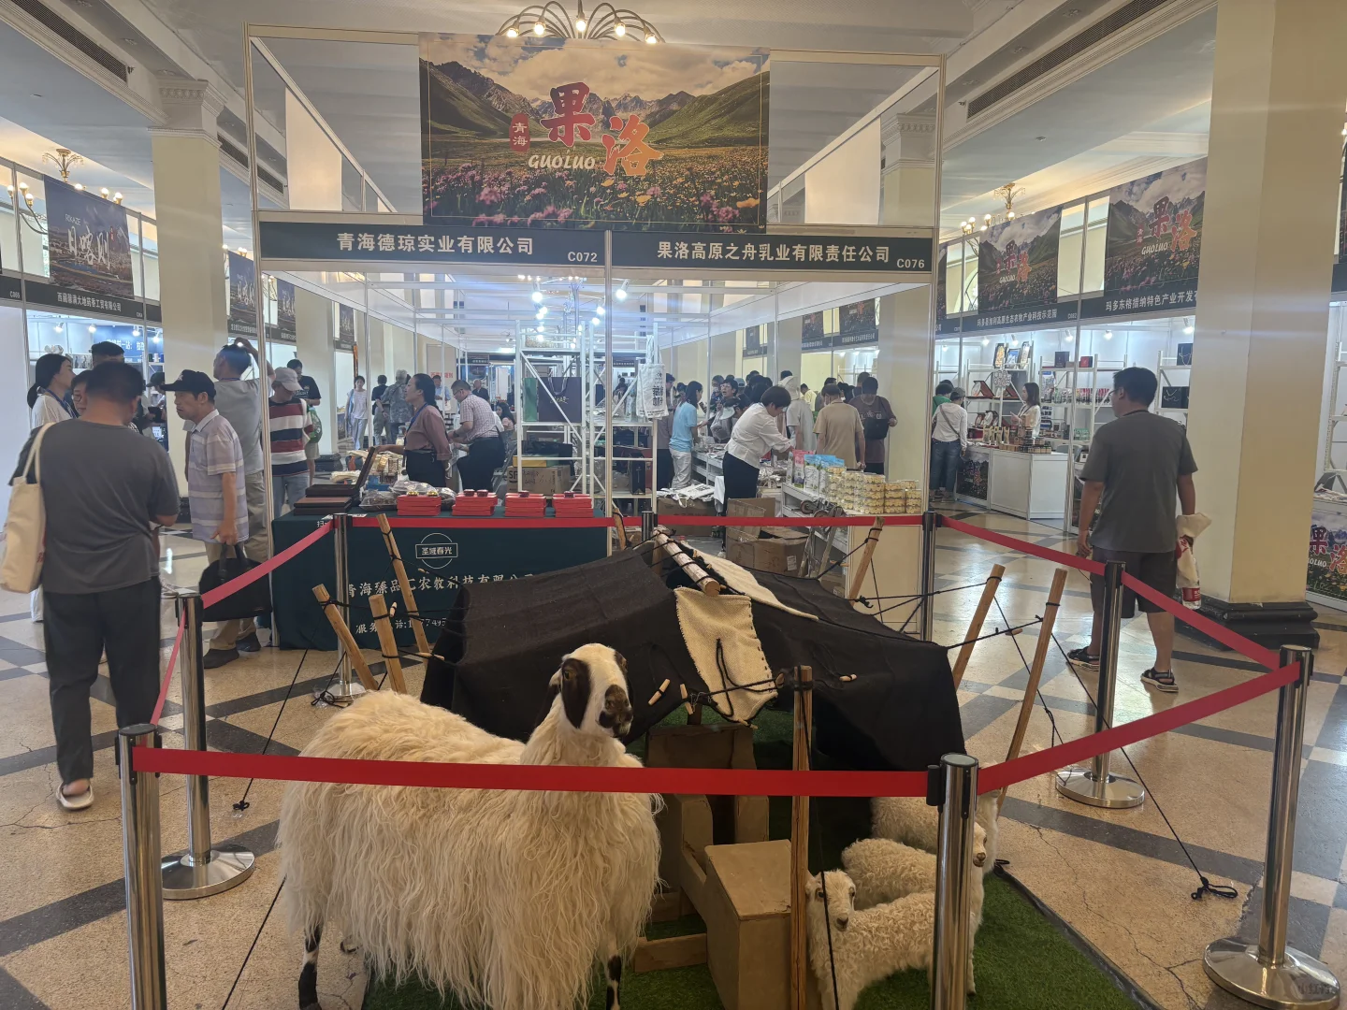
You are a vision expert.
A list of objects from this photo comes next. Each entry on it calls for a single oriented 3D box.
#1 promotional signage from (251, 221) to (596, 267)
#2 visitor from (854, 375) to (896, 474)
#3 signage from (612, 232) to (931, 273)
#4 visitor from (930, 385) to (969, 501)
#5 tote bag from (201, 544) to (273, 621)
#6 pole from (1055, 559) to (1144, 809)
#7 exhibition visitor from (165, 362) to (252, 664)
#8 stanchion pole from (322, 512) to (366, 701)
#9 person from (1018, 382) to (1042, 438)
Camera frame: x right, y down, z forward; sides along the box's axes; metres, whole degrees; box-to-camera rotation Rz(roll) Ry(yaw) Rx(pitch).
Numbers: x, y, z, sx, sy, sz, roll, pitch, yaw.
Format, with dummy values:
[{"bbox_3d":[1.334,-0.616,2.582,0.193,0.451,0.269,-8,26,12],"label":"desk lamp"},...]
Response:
[{"bbox_3d":[-1.342,-1.478,5.738,1.940,0.215,0.050,0,7,-6],"label":"promotional signage"},{"bbox_3d":[2.030,-0.489,10.300,0.520,1.630,0.380,2,7,14],"label":"visitor"},{"bbox_3d":[0.607,-1.528,6.110,1.950,0.205,0.040,-1,7,-8],"label":"signage"},{"bbox_3d":[3.672,-0.817,13.500,0.500,1.500,0.360,5,8,30],"label":"visitor"},{"bbox_3d":[-2.371,0.422,5.480,0.120,0.410,0.410,7,10,42],"label":"tote bag"},{"bbox_3d":[1.677,0.667,3.904,0.320,0.905,0.320,0,7,0],"label":"pole"},{"bbox_3d":[-2.561,0.058,5.680,0.490,1.620,0.430,7,10,44],"label":"exhibition visitor"},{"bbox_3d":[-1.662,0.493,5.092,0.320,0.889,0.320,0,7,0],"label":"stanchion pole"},{"bbox_3d":[4.661,-0.799,13.200,0.350,1.580,0.440,1,7,2],"label":"person"}]

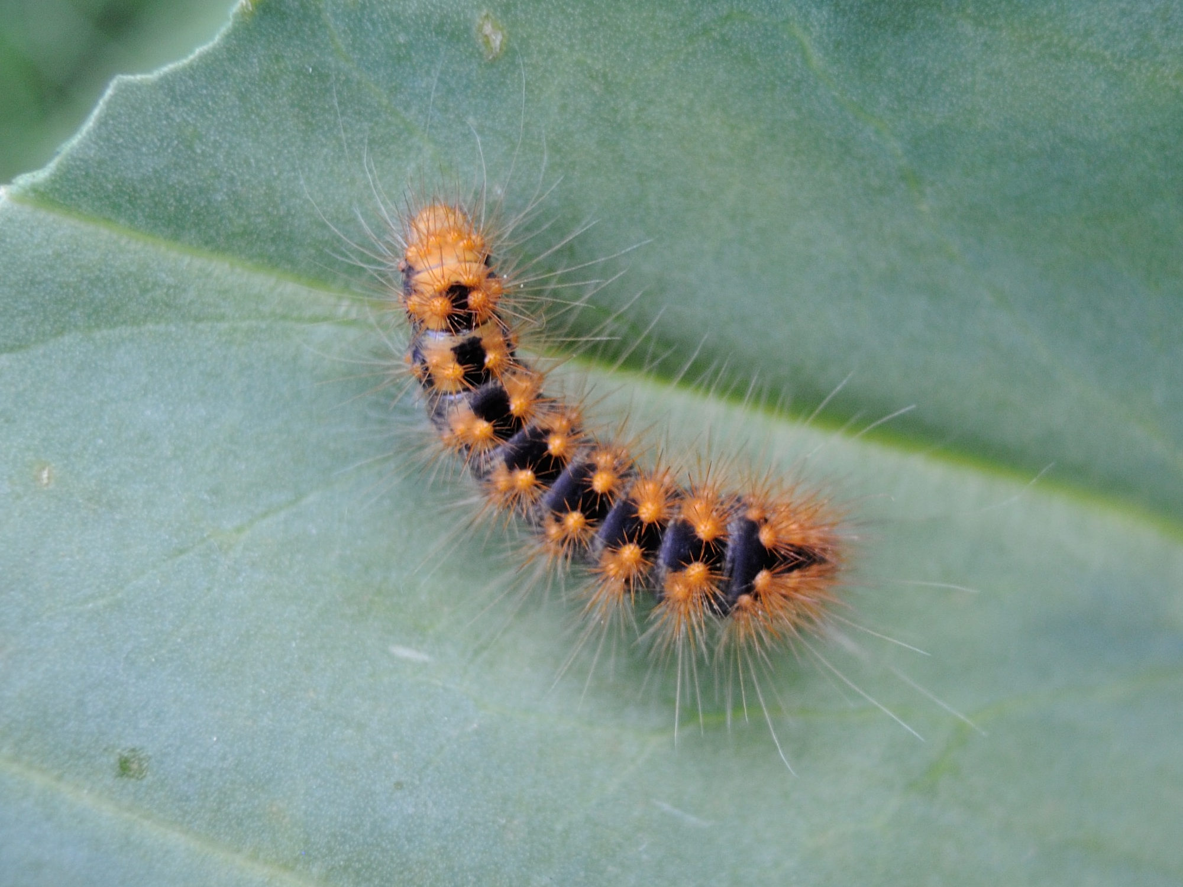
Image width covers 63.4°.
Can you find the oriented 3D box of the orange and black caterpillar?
[{"bbox_3d":[0.000,0.000,0.063,0.037,0.008,0.015,43,82,8],"label":"orange and black caterpillar"}]

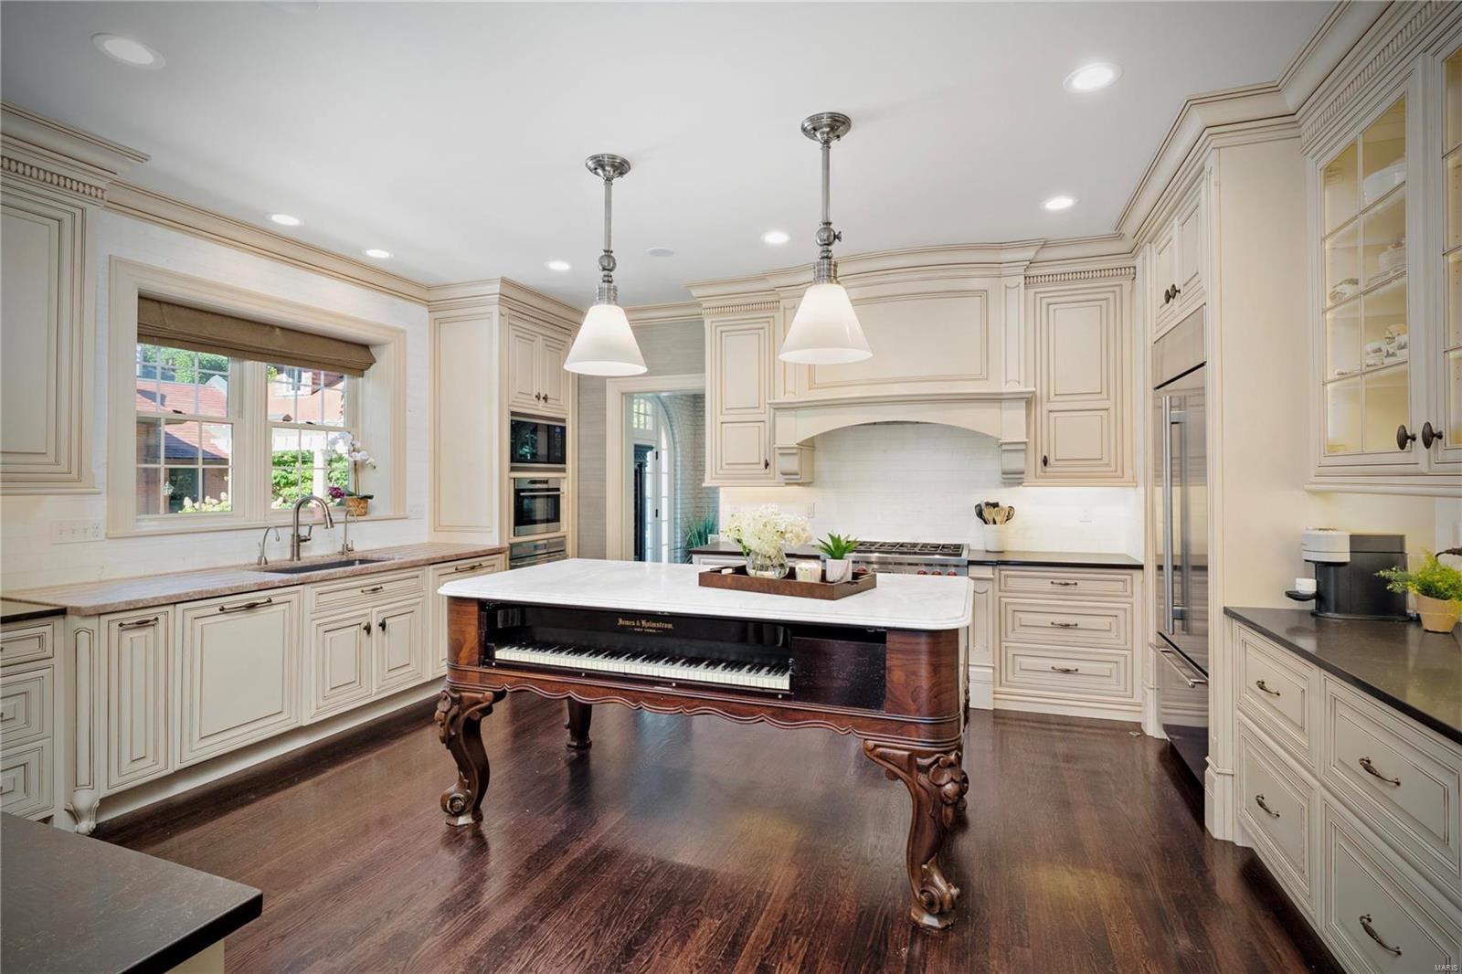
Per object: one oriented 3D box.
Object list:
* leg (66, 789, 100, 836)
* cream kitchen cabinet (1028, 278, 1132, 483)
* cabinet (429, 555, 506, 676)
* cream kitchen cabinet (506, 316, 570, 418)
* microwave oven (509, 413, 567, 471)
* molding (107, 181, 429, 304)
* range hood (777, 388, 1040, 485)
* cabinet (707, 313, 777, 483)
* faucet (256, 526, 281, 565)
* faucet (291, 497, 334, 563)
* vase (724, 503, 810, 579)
[{"bbox_3d":[-2.632,1.311,2.648,0.105,0.180,0.085,0,0,-24],"label":"leg"},{"bbox_3d":[2.266,-0.656,4.285,0.612,1.280,0.330,0,0,21],"label":"cream kitchen cabinet"},{"bbox_3d":[-2.135,0.895,4.721,0.600,0.790,0.695,0,0,21],"label":"cabinet"},{"bbox_3d":[-1.876,-0.975,5.539,0.620,0.710,0.820,0,0,21],"label":"cream kitchen cabinet"},{"bbox_3d":[-1.781,-0.350,5.457,0.430,0.455,0.748,0,0,20],"label":"microwave oven"},{"bbox_3d":[-2.757,-1.459,4.120,0.115,0.132,2.080,0,0,21],"label":"molding"},{"bbox_3d":[1.195,-0.321,4.700,1.780,0.600,0.550,0,0,21],"label":"range hood"},{"bbox_3d":[0.139,-0.665,5.090,0.590,1.310,0.330,0,0,21],"label":"cabinet"},{"bbox_3d":[-2.720,0.352,3.829,0.160,0.226,0.060,0,0,21],"label":"faucet"},{"bbox_3d":[-2.619,0.260,4.041,0.260,0.406,0.120,0,0,21],"label":"faucet"},{"bbox_3d":[0.152,0.234,2.746,0.390,0.328,0.340,0,0,21],"label":"vase"}]

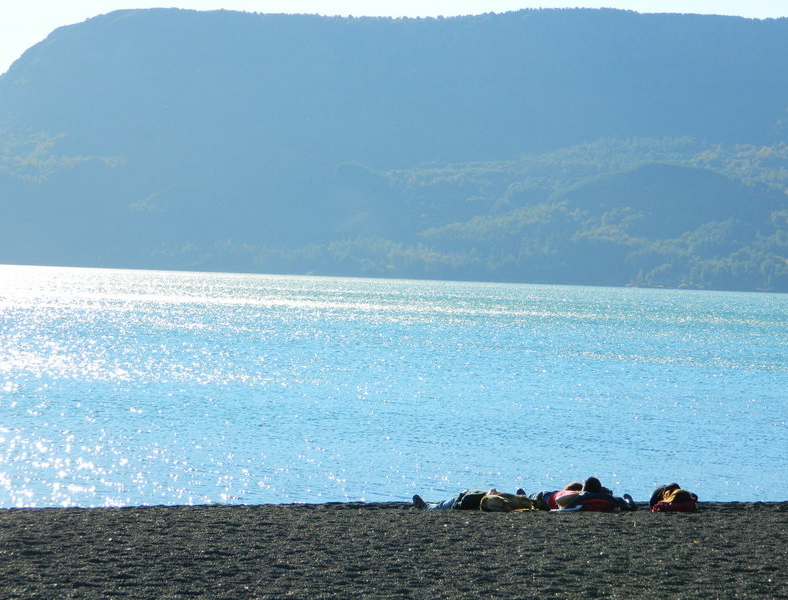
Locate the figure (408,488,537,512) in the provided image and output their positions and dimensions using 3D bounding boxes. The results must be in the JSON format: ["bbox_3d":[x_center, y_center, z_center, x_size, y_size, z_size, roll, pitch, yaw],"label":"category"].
[{"bbox_3d":[0.693,2.066,30.600,0.500,0.270,1.653,1,-5,-32],"label":"figure"}]

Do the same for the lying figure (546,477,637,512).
[{"bbox_3d":[2.220,2.027,30.575,0.620,0.360,1.639,2,-7,18],"label":"lying figure"}]

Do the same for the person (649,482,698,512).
[{"bbox_3d":[2.884,2.040,30.550,0.520,0.330,1.511,2,-5,5],"label":"person"}]

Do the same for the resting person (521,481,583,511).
[{"bbox_3d":[1.597,2.044,30.850,0.520,0.330,1.574,2,-6,-17],"label":"resting person"}]

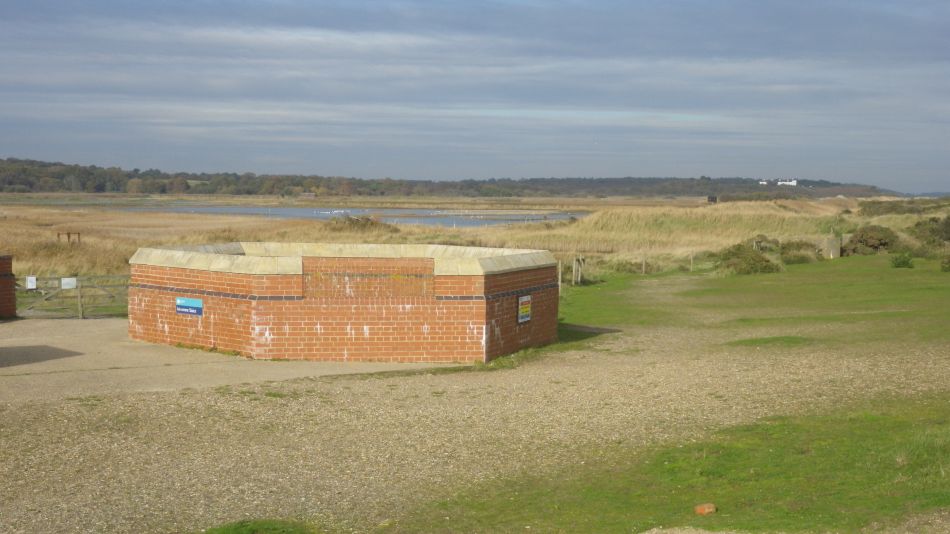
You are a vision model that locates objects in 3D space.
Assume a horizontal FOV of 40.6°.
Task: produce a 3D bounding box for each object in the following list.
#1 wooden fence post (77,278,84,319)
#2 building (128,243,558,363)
[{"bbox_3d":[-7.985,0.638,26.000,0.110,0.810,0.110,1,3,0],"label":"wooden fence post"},{"bbox_3d":[-2.096,0.473,21.464,7.200,1.526,5.450,0,3,-8],"label":"building"}]

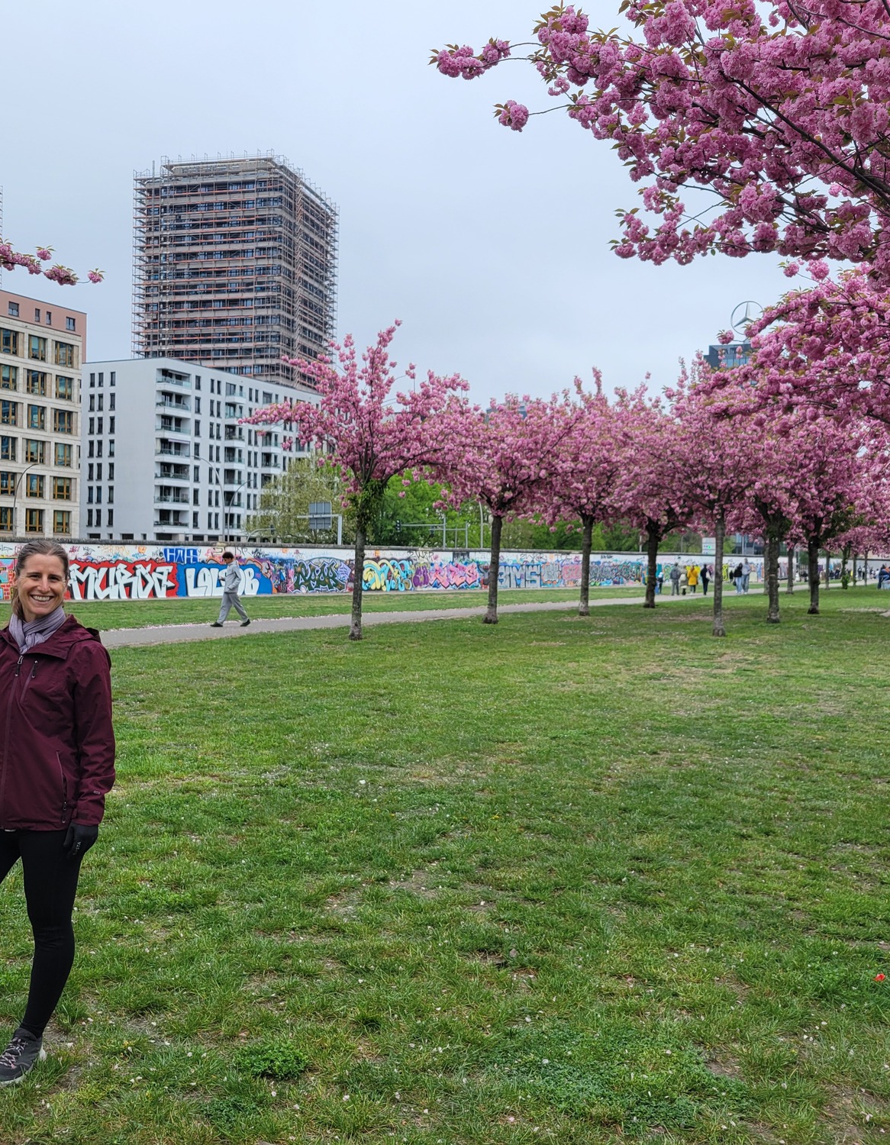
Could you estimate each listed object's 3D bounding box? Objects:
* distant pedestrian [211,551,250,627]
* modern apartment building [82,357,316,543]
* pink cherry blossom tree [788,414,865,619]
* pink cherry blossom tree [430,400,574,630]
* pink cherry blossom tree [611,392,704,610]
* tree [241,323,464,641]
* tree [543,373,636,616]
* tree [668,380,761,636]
[{"bbox_3d":[-4.817,0.389,25.800,0.920,1.710,0.520,1,1,-20],"label":"distant pedestrian"},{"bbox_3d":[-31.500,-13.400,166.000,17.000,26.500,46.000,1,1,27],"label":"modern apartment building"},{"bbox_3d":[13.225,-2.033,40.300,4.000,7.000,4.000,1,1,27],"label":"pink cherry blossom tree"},{"bbox_3d":[1.477,-1.679,29.900,4.200,6.000,4.200,1,1,0],"label":"pink cherry blossom tree"},{"bbox_3d":[7.674,-2.630,41.800,4.100,7.800,4.100,1,1,27],"label":"pink cherry blossom tree"},{"bbox_3d":[-1.804,-1.890,23.600,4.600,6.500,4.600,1,1,0],"label":"tree"},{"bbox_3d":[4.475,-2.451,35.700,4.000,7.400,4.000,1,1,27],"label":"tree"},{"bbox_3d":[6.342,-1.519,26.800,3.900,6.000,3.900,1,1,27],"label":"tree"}]

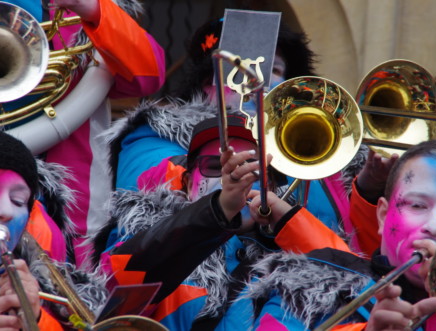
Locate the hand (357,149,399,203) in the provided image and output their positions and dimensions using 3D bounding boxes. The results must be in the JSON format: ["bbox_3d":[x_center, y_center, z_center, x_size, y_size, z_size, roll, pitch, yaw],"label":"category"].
[{"bbox_3d":[0.345,0.020,8.800,0.100,0.135,0.085,12,0,-6],"label":"hand"}]

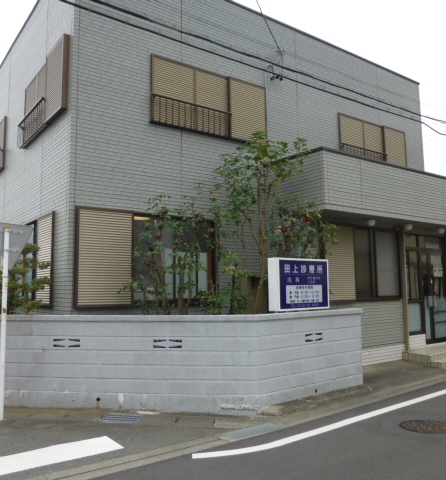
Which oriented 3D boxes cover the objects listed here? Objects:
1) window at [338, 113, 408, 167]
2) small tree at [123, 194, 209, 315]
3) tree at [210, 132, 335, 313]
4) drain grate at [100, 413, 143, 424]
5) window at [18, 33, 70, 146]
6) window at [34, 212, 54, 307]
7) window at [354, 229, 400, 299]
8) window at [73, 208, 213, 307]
[{"bbox_3d":[3.524,-2.188,10.626,2.453,1.024,0.148,3,-6,-36],"label":"window"},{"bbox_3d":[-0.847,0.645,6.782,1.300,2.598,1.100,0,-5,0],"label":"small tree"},{"bbox_3d":[0.775,0.165,7.030,1.850,3.688,1.500,0,-5,0],"label":"tree"},{"bbox_3d":[-1.332,2.360,6.069,0.509,0.040,0.377,-1,-5,10],"label":"drain grate"},{"bbox_3d":[-3.114,-2.423,7.879,0.207,1.133,2.344,3,-6,-36],"label":"window"},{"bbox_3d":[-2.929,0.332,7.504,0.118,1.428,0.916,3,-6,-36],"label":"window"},{"bbox_3d":[3.219,0.506,9.620,1.458,1.433,0.118,3,-6,-36],"label":"window"},{"bbox_3d":[-1.080,0.292,7.051,2.285,1.438,0.158,3,-6,-36],"label":"window"}]

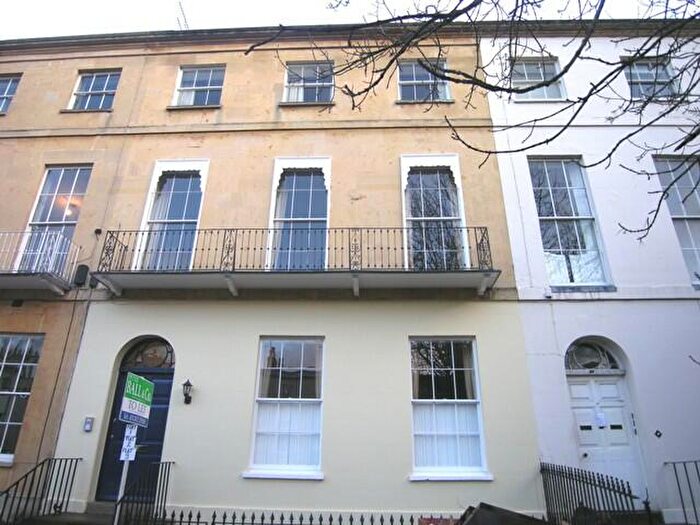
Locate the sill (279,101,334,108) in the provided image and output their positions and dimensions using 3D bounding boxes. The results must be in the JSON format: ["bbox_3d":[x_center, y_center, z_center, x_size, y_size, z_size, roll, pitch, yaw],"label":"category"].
[{"bbox_3d":[-1.013,-3.686,11.471,1.310,0.100,0.190,0,-23,3],"label":"sill"}]

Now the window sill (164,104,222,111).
[{"bbox_3d":[-3.681,-3.664,11.587,1.328,0.100,0.190,0,-23,3],"label":"window sill"}]

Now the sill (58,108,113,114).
[{"bbox_3d":[-6.307,-3.621,11.692,1.307,0.100,0.190,0,-23,3],"label":"sill"}]

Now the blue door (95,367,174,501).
[{"bbox_3d":[-3.808,3.106,8.912,1.147,2.289,0.080,0,-23,3],"label":"blue door"}]

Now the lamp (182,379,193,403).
[{"bbox_3d":[-2.947,2.347,8.811,0.190,0.431,0.230,0,-23,3],"label":"lamp"}]

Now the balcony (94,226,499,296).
[{"bbox_3d":[-1.038,-0.004,9.413,7.572,1.085,0.819,0,-23,3],"label":"balcony"}]

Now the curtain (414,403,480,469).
[{"bbox_3d":[1.722,3.061,8.627,1.199,1.108,0.100,0,-23,3],"label":"curtain"}]

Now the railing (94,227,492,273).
[{"bbox_3d":[-1.047,-0.088,9.479,7.344,0.878,0.765,0,-23,3],"label":"railing"}]

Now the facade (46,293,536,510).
[{"bbox_3d":[-0.999,2.531,8.863,8.428,3.807,0.220,0,-23,3],"label":"facade"}]

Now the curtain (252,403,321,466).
[{"bbox_3d":[-1.098,3.086,8.749,1.184,1.123,0.100,0,-23,3],"label":"curtain"}]

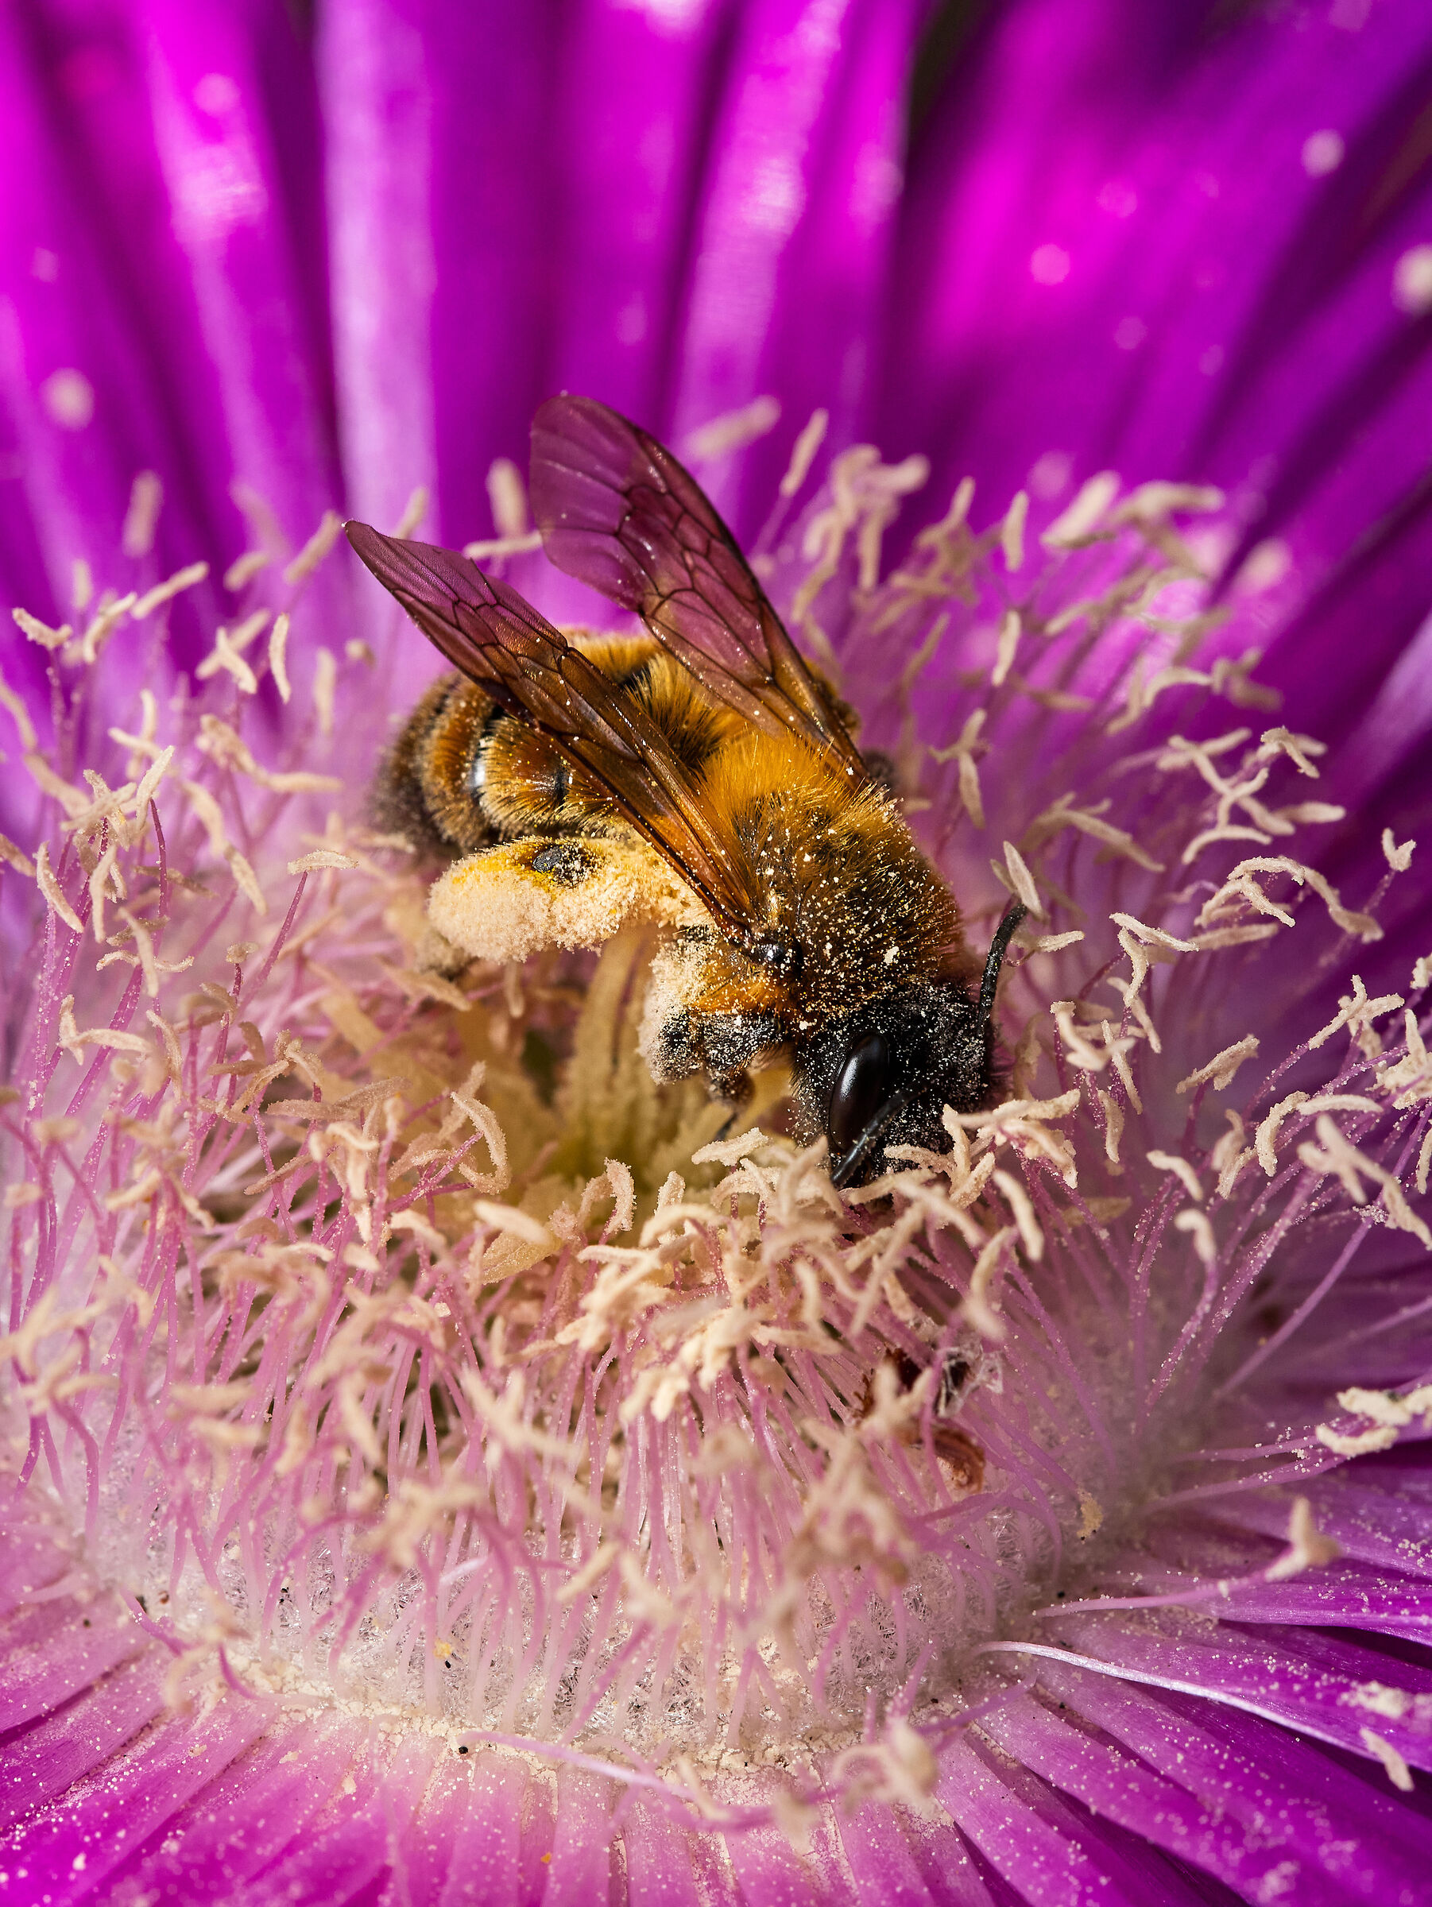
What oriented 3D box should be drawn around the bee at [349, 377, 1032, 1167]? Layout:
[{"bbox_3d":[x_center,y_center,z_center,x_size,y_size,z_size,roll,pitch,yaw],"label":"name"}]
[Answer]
[{"bbox_3d":[-0.001,-0.002,0.114,0.015,0.006,0.007,43,53,7],"label":"bee"}]

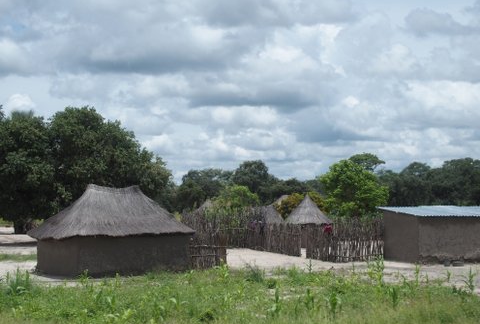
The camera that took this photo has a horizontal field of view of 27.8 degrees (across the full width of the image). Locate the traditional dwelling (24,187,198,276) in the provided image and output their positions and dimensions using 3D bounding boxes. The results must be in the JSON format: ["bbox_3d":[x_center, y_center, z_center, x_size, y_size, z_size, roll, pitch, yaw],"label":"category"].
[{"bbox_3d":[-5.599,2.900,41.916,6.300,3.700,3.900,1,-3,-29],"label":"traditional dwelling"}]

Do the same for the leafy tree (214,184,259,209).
[{"bbox_3d":[-0.185,3.851,71.902,3.500,4.300,3.400,0,-2,0],"label":"leafy tree"}]

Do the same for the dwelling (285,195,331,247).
[{"bbox_3d":[4.343,3.930,62.390,2.950,3.350,2.950,0,-2,0],"label":"dwelling"}]

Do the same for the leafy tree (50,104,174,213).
[{"bbox_3d":[-11.064,0.962,83.032,10.500,11.000,9.800,0,-2,0],"label":"leafy tree"}]

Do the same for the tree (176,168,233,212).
[{"bbox_3d":[-4.321,4.295,114.921,7.000,7.000,6.500,0,-2,0],"label":"tree"}]

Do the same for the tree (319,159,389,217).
[{"bbox_3d":[8.529,2.943,72.941,5.300,6.200,5.000,0,-2,0],"label":"tree"}]

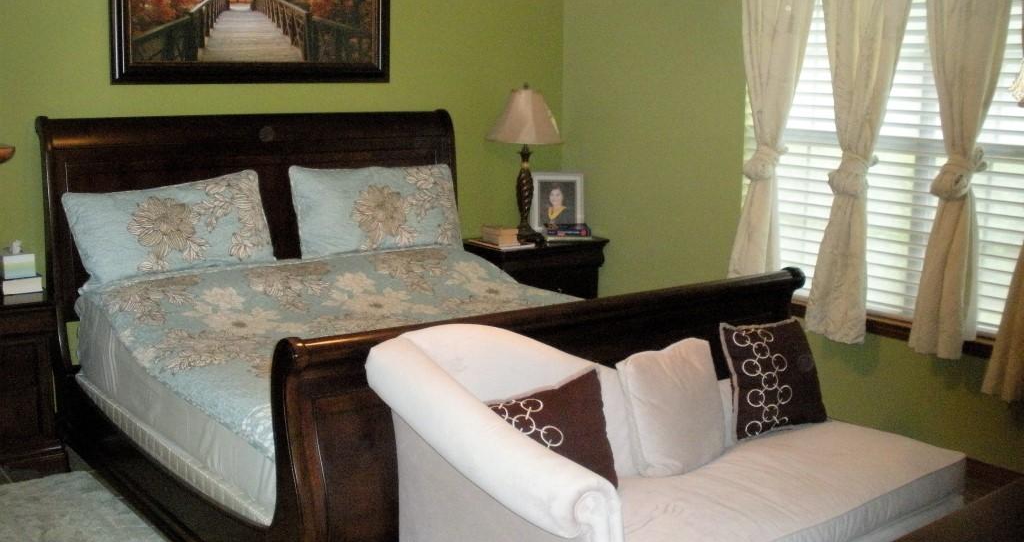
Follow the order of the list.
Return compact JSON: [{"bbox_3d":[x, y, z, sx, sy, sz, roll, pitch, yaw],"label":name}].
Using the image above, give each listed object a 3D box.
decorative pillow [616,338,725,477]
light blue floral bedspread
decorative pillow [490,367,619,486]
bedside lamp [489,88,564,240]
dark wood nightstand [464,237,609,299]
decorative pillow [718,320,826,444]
[{"bbox_3d":[0.453,0.392,3.113,0.342,0.367,0.143,-9,0,-30],"label":"decorative pillow"},{"bbox_3d":[-0.407,0.188,4.189,1.999,0.275,1.795,-7,13,-37],"label":"light blue floral bedspread"},{"bbox_3d":[0.087,0.452,2.765,0.388,0.367,0.133,-12,3,-34],"label":"decorative pillow"},{"bbox_3d":[0.074,-0.576,5.695,0.408,0.847,0.408,-7,13,-37],"label":"bedside lamp"},{"bbox_3d":[0.094,0.174,5.919,0.745,0.714,0.469,-7,13,-37],"label":"dark wood nightstand"},{"bbox_3d":[0.836,0.332,3.462,0.383,0.377,0.122,-4,-11,-34],"label":"decorative pillow"}]

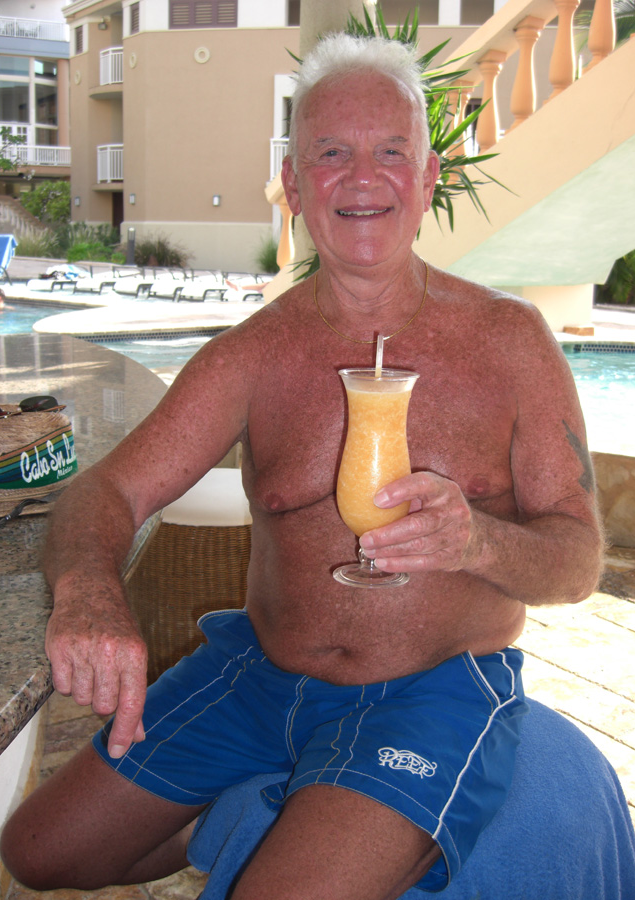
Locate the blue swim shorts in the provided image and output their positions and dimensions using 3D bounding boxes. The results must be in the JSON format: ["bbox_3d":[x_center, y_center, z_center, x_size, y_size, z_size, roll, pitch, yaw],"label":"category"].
[{"bbox_3d":[-0.004,0.374,1.290,0.470,0.260,0.420,5,12,21],"label":"blue swim shorts"}]

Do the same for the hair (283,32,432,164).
[{"bbox_3d":[0.048,-0.412,1.190,0.170,0.170,0.190,1,11,2],"label":"hair"}]

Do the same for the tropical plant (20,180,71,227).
[{"bbox_3d":[-9.291,-8.380,34.000,2.000,1.900,1.900,1,11,0],"label":"tropical plant"}]

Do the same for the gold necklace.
[{"bbox_3d":[0.065,-0.182,1.205,0.143,0.100,0.140,2,11,4],"label":"gold necklace"}]

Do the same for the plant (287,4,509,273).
[{"bbox_3d":[0.395,-1.526,5.000,1.050,1.400,1.000,1,11,0],"label":"plant"}]

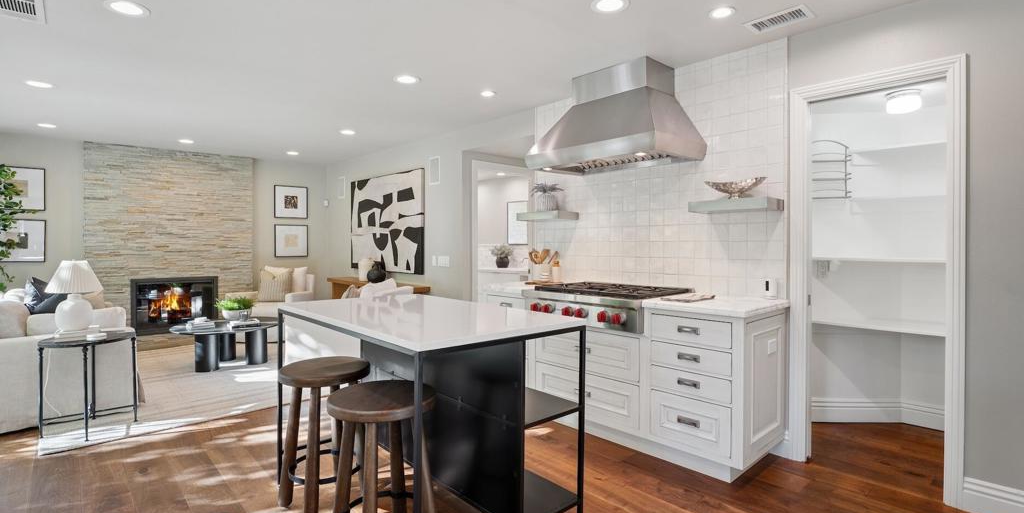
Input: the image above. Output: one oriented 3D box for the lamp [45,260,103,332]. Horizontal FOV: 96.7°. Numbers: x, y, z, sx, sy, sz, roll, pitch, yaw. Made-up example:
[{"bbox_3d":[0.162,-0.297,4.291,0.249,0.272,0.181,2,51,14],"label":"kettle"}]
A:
[{"bbox_3d":[-3.411,0.306,3.544,0.345,0.561,0.345,0,2,0],"label":"lamp"}]

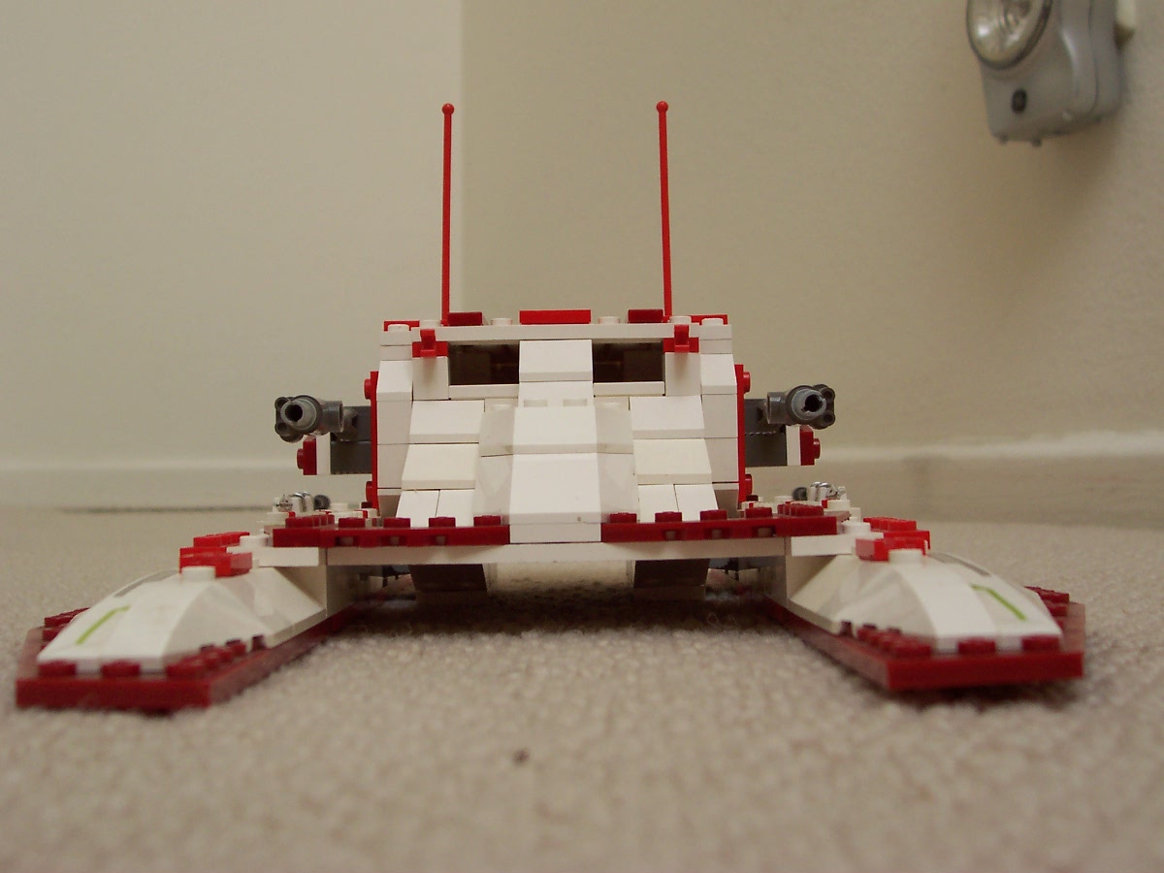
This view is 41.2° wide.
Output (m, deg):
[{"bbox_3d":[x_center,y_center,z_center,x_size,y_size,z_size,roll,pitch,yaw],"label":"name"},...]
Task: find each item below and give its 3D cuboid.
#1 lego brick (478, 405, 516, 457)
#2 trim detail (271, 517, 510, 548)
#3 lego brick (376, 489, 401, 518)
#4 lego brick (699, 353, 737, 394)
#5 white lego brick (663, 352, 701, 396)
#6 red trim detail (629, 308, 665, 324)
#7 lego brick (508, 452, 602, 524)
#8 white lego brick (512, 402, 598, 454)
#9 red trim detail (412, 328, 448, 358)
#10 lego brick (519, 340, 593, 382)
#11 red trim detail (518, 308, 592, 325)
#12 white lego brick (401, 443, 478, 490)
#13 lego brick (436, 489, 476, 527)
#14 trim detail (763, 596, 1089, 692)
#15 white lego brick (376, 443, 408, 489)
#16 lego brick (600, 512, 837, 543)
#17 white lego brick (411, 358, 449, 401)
[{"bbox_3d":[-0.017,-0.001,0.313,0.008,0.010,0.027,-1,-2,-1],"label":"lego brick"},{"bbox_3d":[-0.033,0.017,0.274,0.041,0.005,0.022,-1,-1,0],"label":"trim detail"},{"bbox_3d":[-0.041,0.016,0.350,0.008,0.010,0.014,-1,-1,0],"label":"lego brick"},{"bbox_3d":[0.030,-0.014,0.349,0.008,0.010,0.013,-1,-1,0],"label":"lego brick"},{"bbox_3d":[0.022,-0.014,0.347,0.008,0.010,0.009,-1,-1,0],"label":"white lego brick"},{"bbox_3d":[0.014,-0.027,0.354,0.008,0.003,0.011,-1,-2,-1],"label":"red trim detail"},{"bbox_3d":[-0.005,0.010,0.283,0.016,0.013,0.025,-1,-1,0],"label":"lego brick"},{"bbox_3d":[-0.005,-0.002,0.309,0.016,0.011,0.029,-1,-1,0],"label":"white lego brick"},{"bbox_3d":[-0.034,-0.021,0.346,0.008,0.006,0.012,-1,-1,0],"label":"red trim detail"},{"bbox_3d":[-0.006,-0.016,0.346,0.016,0.010,0.016,-1,-2,-1],"label":"lego brick"},{"bbox_3d":[-0.006,-0.026,0.350,0.016,0.003,0.011,-1,-1,0],"label":"red trim detail"},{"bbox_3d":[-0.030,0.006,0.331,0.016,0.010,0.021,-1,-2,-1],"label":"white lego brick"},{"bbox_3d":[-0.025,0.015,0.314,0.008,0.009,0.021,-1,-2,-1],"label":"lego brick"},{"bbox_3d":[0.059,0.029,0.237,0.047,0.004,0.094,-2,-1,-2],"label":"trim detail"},{"bbox_3d":[-0.041,0.007,0.348,0.008,0.010,0.011,-1,-1,0],"label":"white lego brick"},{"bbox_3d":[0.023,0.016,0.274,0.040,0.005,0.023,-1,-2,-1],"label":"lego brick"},{"bbox_3d":[-0.034,-0.013,0.346,0.008,0.010,0.009,-1,-1,0],"label":"white lego brick"}]

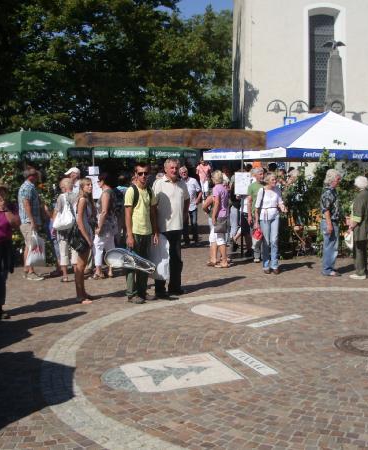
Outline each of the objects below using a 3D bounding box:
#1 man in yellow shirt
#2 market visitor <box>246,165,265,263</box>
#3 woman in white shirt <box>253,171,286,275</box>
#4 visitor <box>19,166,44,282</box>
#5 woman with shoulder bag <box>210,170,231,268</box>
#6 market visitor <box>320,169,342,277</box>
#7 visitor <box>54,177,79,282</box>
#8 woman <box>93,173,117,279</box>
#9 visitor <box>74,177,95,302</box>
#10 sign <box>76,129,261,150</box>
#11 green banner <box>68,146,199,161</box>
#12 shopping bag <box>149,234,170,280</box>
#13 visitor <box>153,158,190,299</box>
[{"bbox_3d":[-0.557,0.084,8.032,0.520,1.800,0.330,-1,5,-7],"label":"man in yellow shirt"},{"bbox_3d":[1.368,-0.190,11.315,0.360,1.758,0.500,4,7,41],"label":"market visitor"},{"bbox_3d":[1.440,-0.039,10.176,0.540,1.660,0.360,-1,5,-12],"label":"woman in white shirt"},{"bbox_3d":[-2.443,-0.017,9.626,0.420,1.752,0.480,-2,5,-17],"label":"visitor"},{"bbox_3d":[0.655,-0.136,10.675,0.340,1.640,0.450,5,7,41],"label":"woman with shoulder bag"},{"bbox_3d":[2.419,-0.034,10.031,0.330,1.760,0.480,2,6,17],"label":"market visitor"},{"bbox_3d":[-1.863,0.065,9.489,0.460,1.611,0.380,-3,6,-23],"label":"visitor"},{"bbox_3d":[-1.287,-0.001,9.784,0.420,1.684,0.460,0,5,3],"label":"woman"},{"bbox_3d":[-1.312,0.208,8.075,0.330,1.650,0.400,2,6,25],"label":"visitor"},{"bbox_3d":[-0.256,-1.626,11.500,3.640,0.380,0.080,0,5,-2],"label":"sign"},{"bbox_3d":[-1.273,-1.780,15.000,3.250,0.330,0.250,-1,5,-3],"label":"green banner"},{"bbox_3d":[-0.321,0.448,8.120,0.330,0.600,0.130,-1,5,-6],"label":"shopping bag"},{"bbox_3d":[-0.166,0.040,8.134,0.530,1.840,0.340,-1,5,-13],"label":"visitor"}]

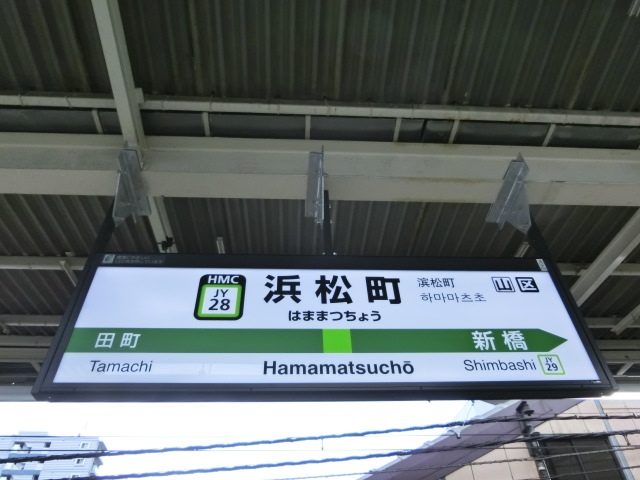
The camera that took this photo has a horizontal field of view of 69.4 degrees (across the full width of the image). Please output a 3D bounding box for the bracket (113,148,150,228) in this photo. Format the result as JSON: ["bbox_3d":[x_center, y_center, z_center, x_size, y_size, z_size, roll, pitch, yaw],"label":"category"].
[{"bbox_3d":[-1.127,-0.224,2.747,0.092,0.372,0.480,1,-44,-4],"label":"bracket"}]

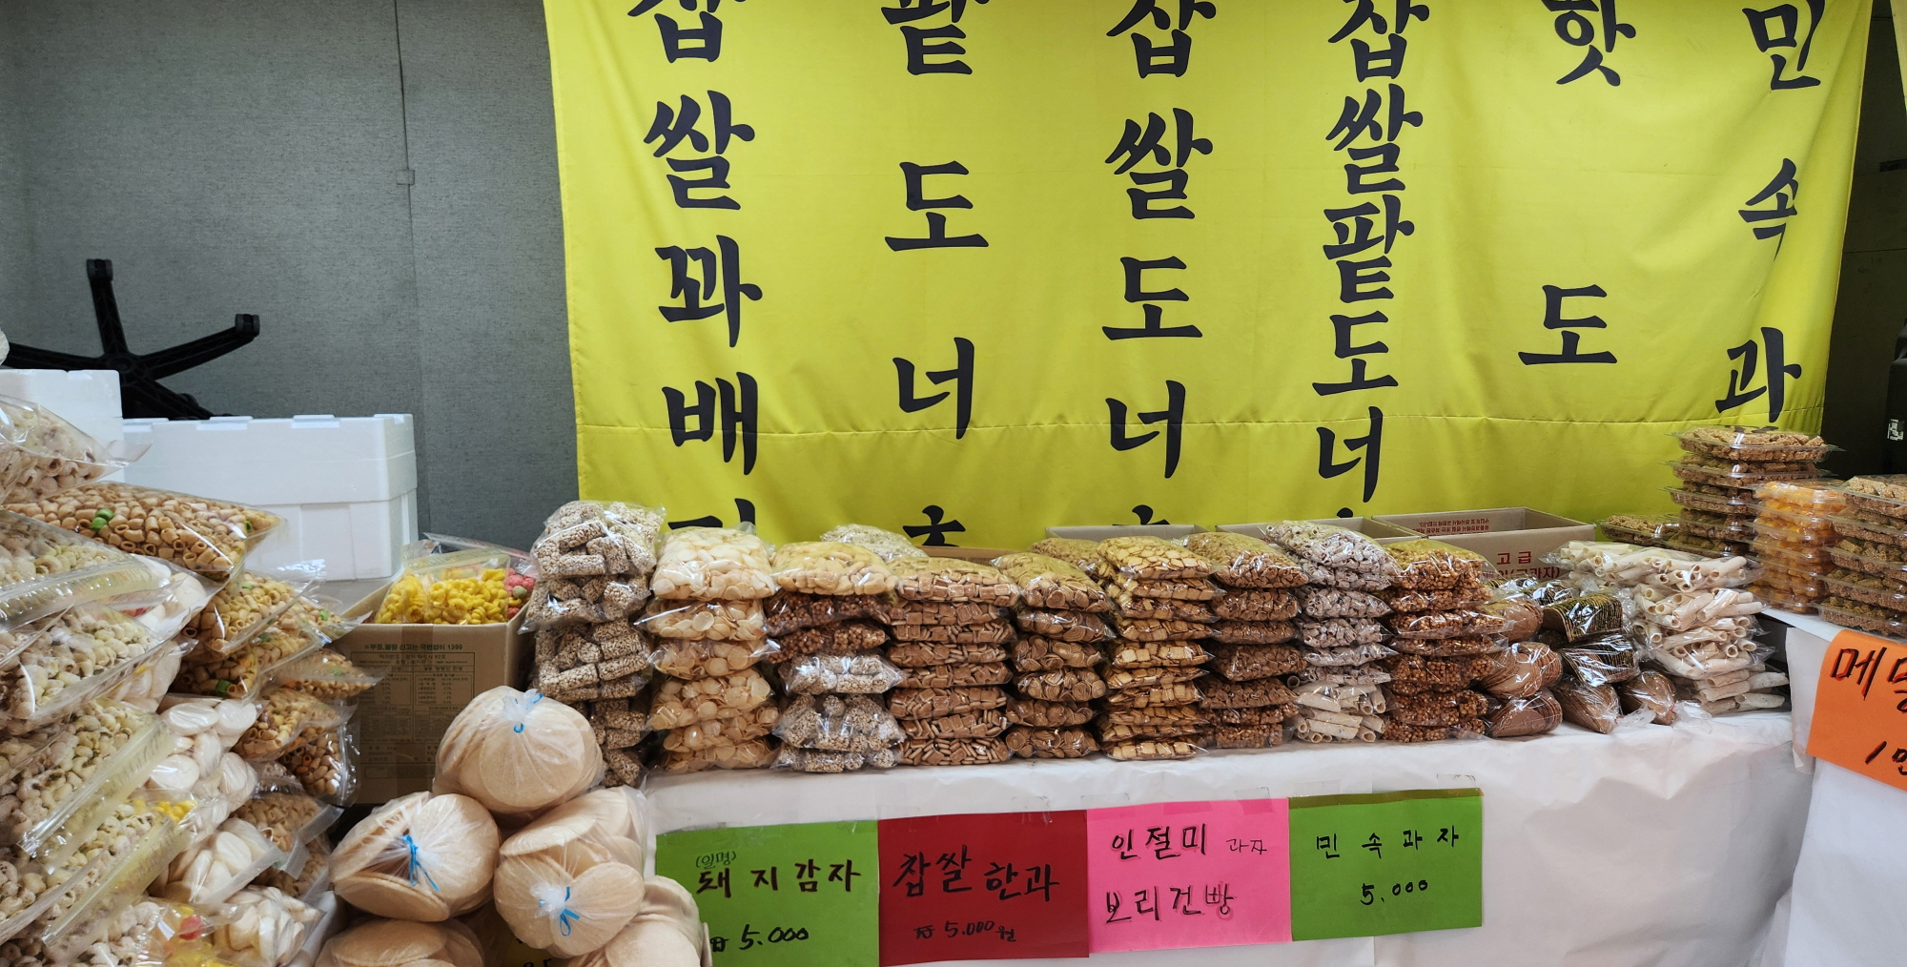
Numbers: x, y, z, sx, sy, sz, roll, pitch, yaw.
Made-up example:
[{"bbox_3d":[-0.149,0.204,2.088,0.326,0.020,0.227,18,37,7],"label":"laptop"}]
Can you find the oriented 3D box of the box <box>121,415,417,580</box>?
[{"bbox_3d":[-1.502,0.020,2.692,0.620,0.315,0.360,-2,8,-14],"label":"box"}]

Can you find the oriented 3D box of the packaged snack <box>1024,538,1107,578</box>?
[{"bbox_3d":[0.249,0.161,2.586,0.200,0.060,0.220,-1,8,-8],"label":"packaged snack"}]

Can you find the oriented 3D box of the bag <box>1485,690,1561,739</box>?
[{"bbox_3d":[1.093,0.426,2.473,0.145,0.085,0.165,-1,8,-8],"label":"bag"}]

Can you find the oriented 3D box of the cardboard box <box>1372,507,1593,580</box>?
[{"bbox_3d":[1.239,0.239,2.997,0.455,0.300,0.265,-2,8,-14],"label":"cardboard box"}]

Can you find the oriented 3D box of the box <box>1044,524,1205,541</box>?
[{"bbox_3d":[0.406,0.265,2.817,0.350,0.300,0.270,-1,8,-5],"label":"box"}]

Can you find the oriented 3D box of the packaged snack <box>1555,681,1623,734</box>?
[{"bbox_3d":[1.250,0.419,2.504,0.130,0.085,0.175,-1,8,-5],"label":"packaged snack"}]

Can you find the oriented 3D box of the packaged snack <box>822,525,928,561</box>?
[{"bbox_3d":[-0.155,0.119,2.523,0.210,0.070,0.220,-1,8,-8],"label":"packaged snack"}]

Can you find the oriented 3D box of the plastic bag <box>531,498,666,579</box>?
[{"bbox_3d":[-0.614,0.096,2.195,0.230,0.095,0.220,-1,8,-8],"label":"plastic bag"}]

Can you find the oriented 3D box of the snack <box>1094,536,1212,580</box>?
[{"bbox_3d":[0.369,0.131,2.375,0.205,0.052,0.225,-1,8,-8],"label":"snack"}]

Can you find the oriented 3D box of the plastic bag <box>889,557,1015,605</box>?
[{"bbox_3d":[-0.006,0.167,2.321,0.225,0.055,0.205,-1,8,-8],"label":"plastic bag"}]

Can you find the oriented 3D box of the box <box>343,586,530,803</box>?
[{"bbox_3d":[-0.883,0.342,2.282,0.285,0.295,0.430,-1,8,-4],"label":"box"}]

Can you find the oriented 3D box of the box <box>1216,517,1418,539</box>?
[{"bbox_3d":[0.815,0.254,2.888,0.390,0.300,0.260,-2,8,-11],"label":"box"}]

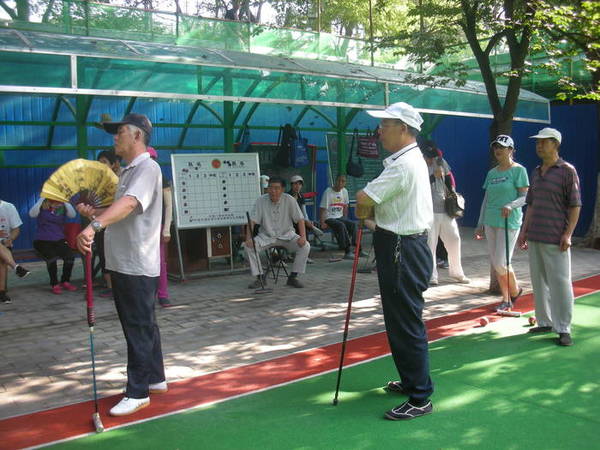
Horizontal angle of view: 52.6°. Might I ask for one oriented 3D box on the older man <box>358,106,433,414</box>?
[{"bbox_3d":[0.554,0.164,3.540,0.440,1.730,0.530,0,6,5],"label":"older man"}]

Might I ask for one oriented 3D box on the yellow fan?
[{"bbox_3d":[-1.286,-0.238,3.570,0.490,0.310,0.060,-2,6,-14],"label":"yellow fan"}]

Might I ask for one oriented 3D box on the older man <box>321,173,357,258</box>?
[{"bbox_3d":[0.642,-0.157,8.946,0.520,1.230,0.800,-5,8,-35],"label":"older man"}]

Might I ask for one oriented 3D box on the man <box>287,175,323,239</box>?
[{"bbox_3d":[0.035,-0.109,8.500,0.550,1.200,0.750,-3,7,-25],"label":"man"}]

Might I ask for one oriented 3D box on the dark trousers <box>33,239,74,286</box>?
[{"bbox_3d":[-2.824,0.384,6.970,0.380,0.500,0.520,-5,8,-38],"label":"dark trousers"}]

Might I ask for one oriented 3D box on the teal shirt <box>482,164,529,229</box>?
[{"bbox_3d":[1.984,-0.270,5.858,0.420,0.610,0.260,5,8,40],"label":"teal shirt"}]

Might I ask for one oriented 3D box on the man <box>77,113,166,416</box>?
[{"bbox_3d":[-1.047,0.184,3.580,0.510,1.680,0.530,-2,6,-16],"label":"man"}]

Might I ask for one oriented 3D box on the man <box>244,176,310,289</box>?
[{"bbox_3d":[-0.259,0.046,6.980,0.700,1.220,0.740,0,6,0],"label":"man"}]

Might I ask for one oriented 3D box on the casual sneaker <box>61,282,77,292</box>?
[{"bbox_3d":[-2.565,0.674,6.718,0.090,0.090,0.240,-6,9,-42],"label":"casual sneaker"}]

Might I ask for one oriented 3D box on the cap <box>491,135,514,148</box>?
[{"bbox_3d":[1.902,-0.779,5.698,0.250,0.130,0.175,-6,9,-42],"label":"cap"}]

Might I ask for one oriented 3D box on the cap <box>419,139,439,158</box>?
[{"bbox_3d":[1.456,-0.864,6.850,0.180,0.150,0.250,5,30,37],"label":"cap"}]

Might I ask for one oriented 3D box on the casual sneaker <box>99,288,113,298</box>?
[{"bbox_3d":[-2.043,0.697,6.448,0.095,0.100,0.250,3,7,27],"label":"casual sneaker"}]

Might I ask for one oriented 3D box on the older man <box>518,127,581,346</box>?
[{"bbox_3d":[2.004,0.073,4.824,0.380,1.690,0.520,-6,8,-40],"label":"older man"}]

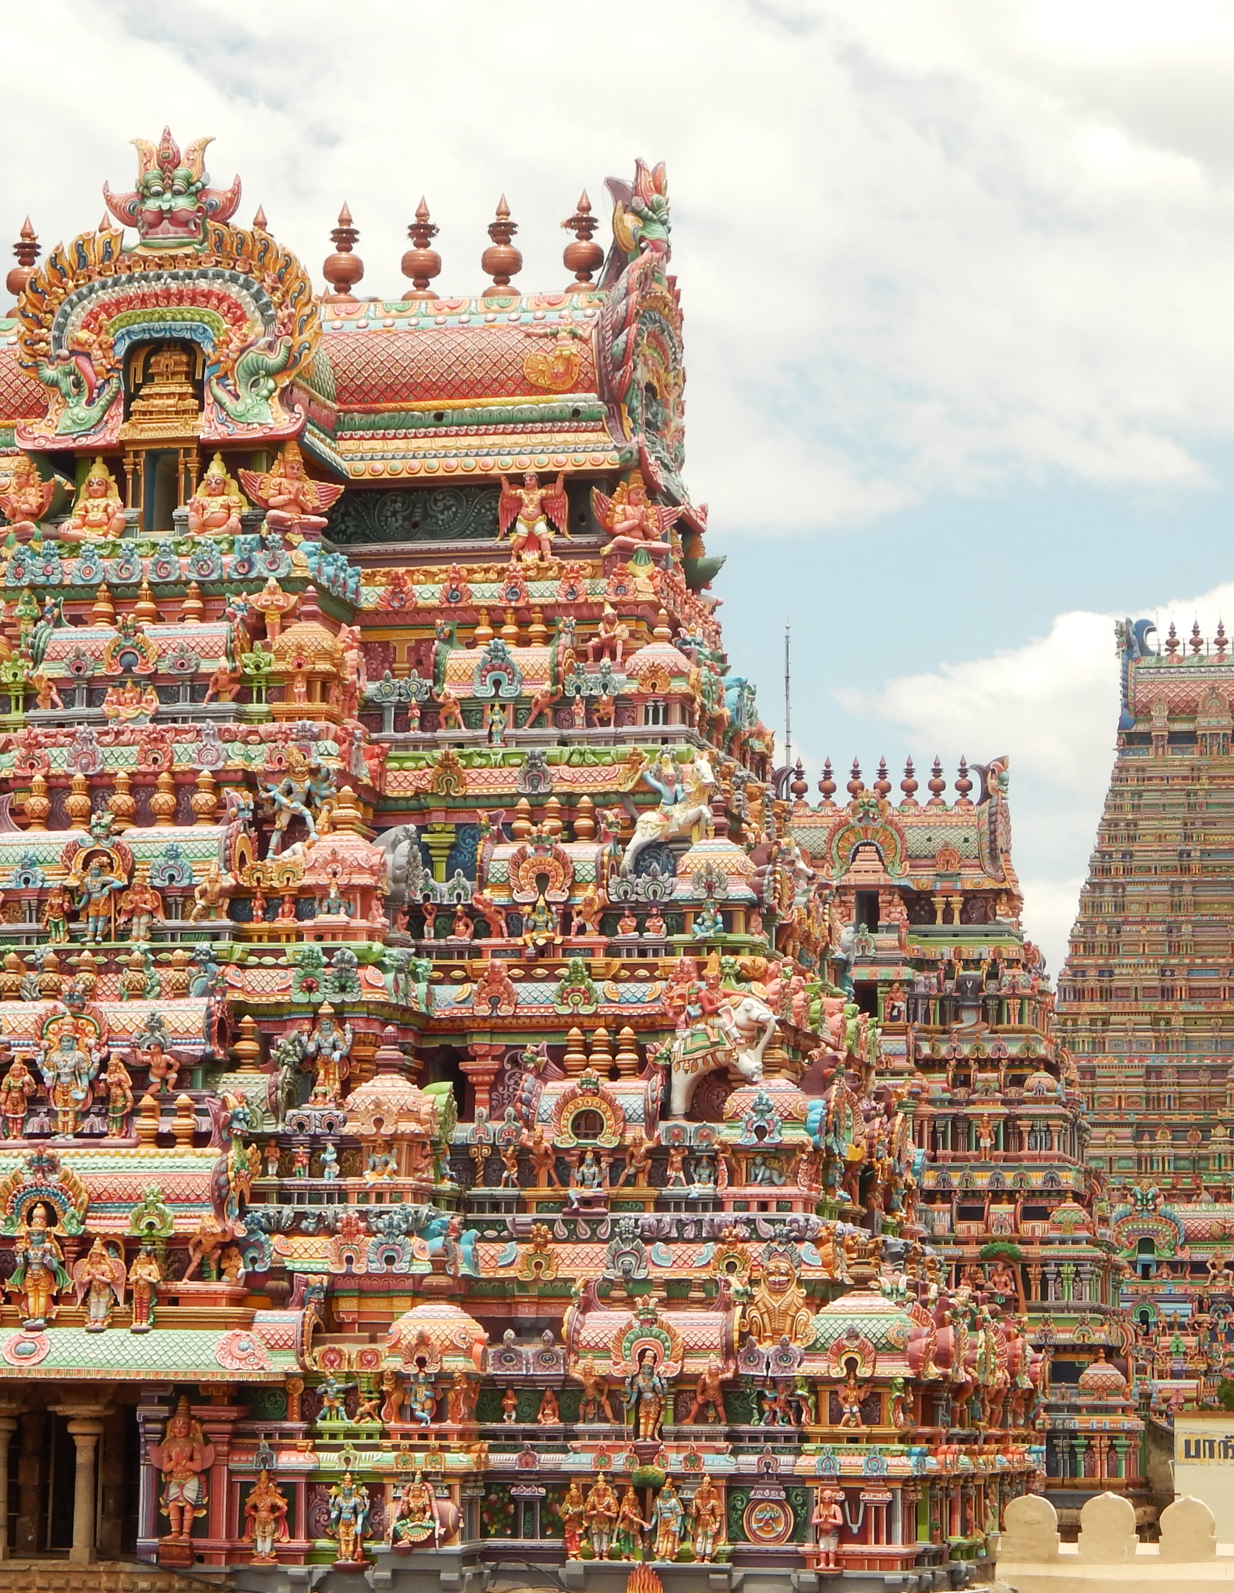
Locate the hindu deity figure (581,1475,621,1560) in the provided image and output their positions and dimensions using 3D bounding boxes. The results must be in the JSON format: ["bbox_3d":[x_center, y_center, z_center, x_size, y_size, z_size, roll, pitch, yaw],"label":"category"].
[{"bbox_3d":[-0.200,9.188,54.033,0.426,1.096,0.360,-1,-9,13],"label":"hindu deity figure"}]

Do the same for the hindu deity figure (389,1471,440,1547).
[{"bbox_3d":[-2.781,9.895,58.645,0.691,1.103,0.500,-1,-9,11],"label":"hindu deity figure"}]

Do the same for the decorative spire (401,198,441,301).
[{"bbox_3d":[-2.958,-8.225,63.685,0.599,1.635,0.599,1,-8,0],"label":"decorative spire"}]

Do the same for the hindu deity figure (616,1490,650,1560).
[{"bbox_3d":[0.212,9.276,53.925,0.370,0.886,0.340,-1,-9,13],"label":"hindu deity figure"}]

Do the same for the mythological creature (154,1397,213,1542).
[{"bbox_3d":[-5.944,9.242,58.109,0.814,1.949,0.600,-1,-9,13],"label":"mythological creature"}]

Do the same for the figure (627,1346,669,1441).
[{"bbox_3d":[0.393,7.625,54.040,0.469,1.186,0.380,-1,-9,13],"label":"figure"}]

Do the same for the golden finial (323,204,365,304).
[{"bbox_3d":[-4.478,-8.937,69.451,0.707,1.630,0.707,1,-8,0],"label":"golden finial"}]

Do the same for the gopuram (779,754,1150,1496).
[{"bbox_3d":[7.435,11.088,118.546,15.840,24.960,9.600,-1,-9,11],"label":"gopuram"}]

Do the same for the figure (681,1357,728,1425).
[{"bbox_3d":[1.184,8.041,57.317,0.634,0.904,0.500,-1,-9,13],"label":"figure"}]

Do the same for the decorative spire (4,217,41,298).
[{"bbox_3d":[-10.013,-8.972,71.814,0.718,1.731,0.718,-1,-9,11],"label":"decorative spire"}]

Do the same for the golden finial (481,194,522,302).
[{"bbox_3d":[-1.727,-8.200,63.396,0.596,1.654,0.596,1,-8,0],"label":"golden finial"}]

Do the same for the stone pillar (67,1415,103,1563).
[{"bbox_3d":[-7.438,9.671,59.129,0.463,2.048,0.463,1,-8,0],"label":"stone pillar"}]

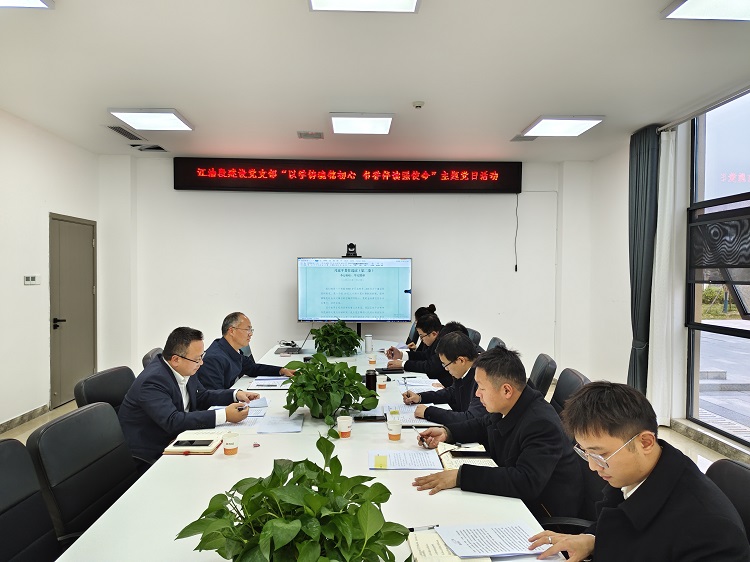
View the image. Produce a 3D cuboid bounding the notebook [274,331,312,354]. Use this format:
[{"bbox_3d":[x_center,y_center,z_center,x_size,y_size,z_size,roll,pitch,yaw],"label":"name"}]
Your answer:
[{"bbox_3d":[-0.789,0.582,5.080,0.340,0.230,0.340,0,1,-3],"label":"notebook"}]

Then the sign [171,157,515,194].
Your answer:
[{"bbox_3d":[-0.330,-1.431,7.117,4.711,0.420,0.100,0,1,-3],"label":"sign"}]

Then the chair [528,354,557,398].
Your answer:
[{"bbox_3d":[0.710,0.938,3.041,0.620,1.000,0.600,0,1,1],"label":"chair"}]

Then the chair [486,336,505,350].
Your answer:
[{"bbox_3d":[0.769,0.972,4.575,0.620,0.955,0.570,0,1,-1],"label":"chair"}]

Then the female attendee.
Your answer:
[{"bbox_3d":[0.518,0.815,5.043,0.560,1.180,0.480,0,1,-3],"label":"female attendee"}]

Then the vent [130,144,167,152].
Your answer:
[{"bbox_3d":[-2.725,-1.590,6.257,0.330,0.030,0.320,0,1,-3],"label":"vent"}]

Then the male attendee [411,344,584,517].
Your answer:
[{"bbox_3d":[0.473,0.872,2.091,0.720,1.260,0.600,0,1,-3],"label":"male attendee"}]

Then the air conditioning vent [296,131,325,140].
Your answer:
[{"bbox_3d":[-0.696,-1.572,5.669,0.285,0.025,0.300,0,1,-3],"label":"air conditioning vent"}]

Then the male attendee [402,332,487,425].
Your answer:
[{"bbox_3d":[0.438,0.873,2.840,0.680,1.230,0.560,0,1,-3],"label":"male attendee"}]

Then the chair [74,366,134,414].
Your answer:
[{"bbox_3d":[-1.015,0.961,2.443,0.620,1.070,0.600,0,1,-3],"label":"chair"}]

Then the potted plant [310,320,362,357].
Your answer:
[{"bbox_3d":[-0.350,0.506,4.678,0.455,0.315,0.430,0,1,-3],"label":"potted plant"}]

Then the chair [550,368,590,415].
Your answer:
[{"bbox_3d":[0.650,0.957,2.371,0.620,1.080,0.600,0,1,-3],"label":"chair"}]

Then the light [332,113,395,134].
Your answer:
[{"bbox_3d":[-0.130,-1.553,5.155,0.612,0.040,0.612,0,1,-3],"label":"light"}]

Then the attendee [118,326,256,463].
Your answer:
[{"bbox_3d":[-0.890,0.836,2.576,0.650,1.210,0.530,0,1,-3],"label":"attendee"}]

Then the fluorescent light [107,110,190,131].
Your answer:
[{"bbox_3d":[-2.146,-1.558,5.063,0.612,0.040,0.612,0,1,-3],"label":"fluorescent light"}]

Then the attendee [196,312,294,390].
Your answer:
[{"bbox_3d":[-0.930,0.844,3.596,0.700,1.260,0.580,0,1,-3],"label":"attendee"}]

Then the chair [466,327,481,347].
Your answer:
[{"bbox_3d":[0.697,0.960,5.303,0.620,0.955,0.570,0,1,-1],"label":"chair"}]

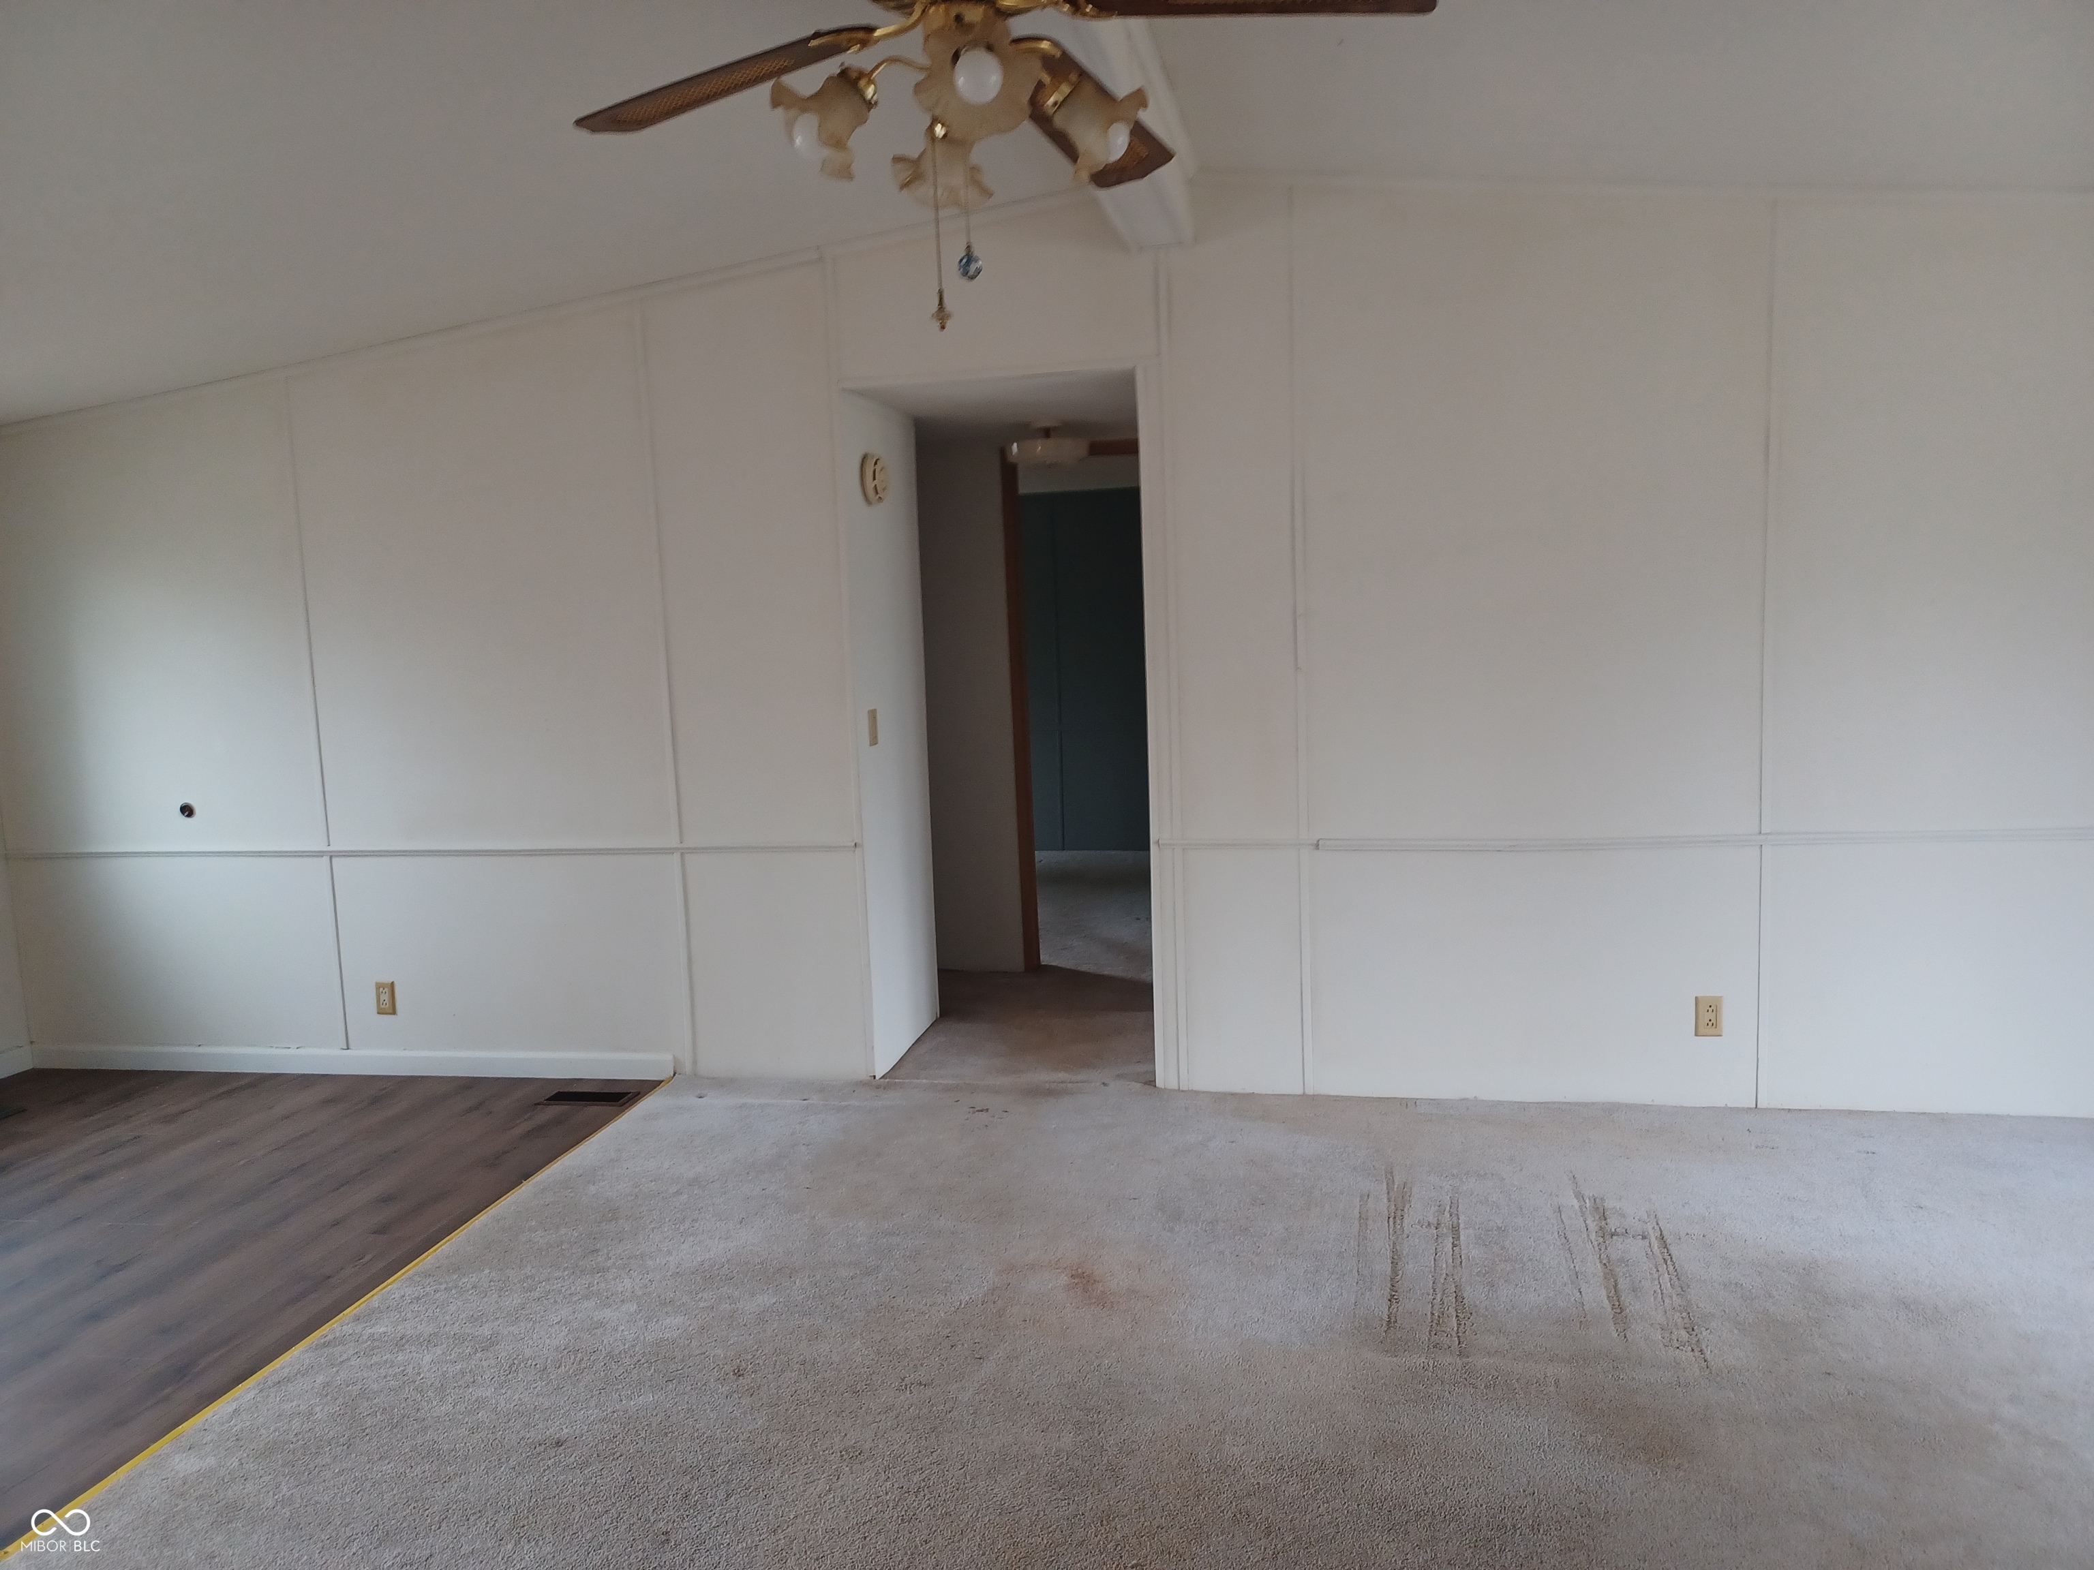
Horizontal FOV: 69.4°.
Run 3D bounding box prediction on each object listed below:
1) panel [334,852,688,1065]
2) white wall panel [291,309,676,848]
[{"bbox_3d":[-1.718,0.547,4.813,1.188,0.650,0.020,-1,7,11],"label":"panel"},{"bbox_3d":[-1.763,-0.597,4.682,1.196,1.603,0.020,-1,7,11],"label":"white wall panel"}]

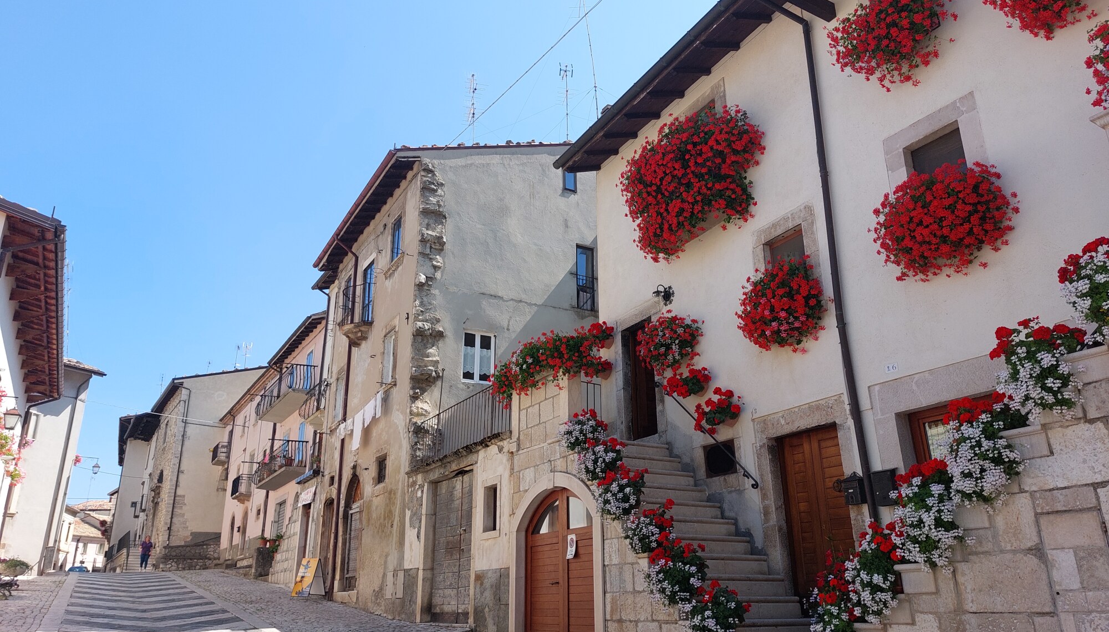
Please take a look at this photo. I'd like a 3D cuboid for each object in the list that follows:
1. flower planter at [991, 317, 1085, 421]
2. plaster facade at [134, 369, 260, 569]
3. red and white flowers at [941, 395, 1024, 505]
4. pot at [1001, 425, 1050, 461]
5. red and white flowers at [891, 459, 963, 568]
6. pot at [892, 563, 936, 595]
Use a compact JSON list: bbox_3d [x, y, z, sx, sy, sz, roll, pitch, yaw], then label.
[{"bbox_3d":[3.093,0.341,4.915,0.380,0.580,0.450,11,-23,-27],"label":"flower planter"},{"bbox_3d":[-20.137,9.914,46.973,6.500,10.900,9.500,12,-23,-29],"label":"plaster facade"},{"bbox_3d":[2.872,0.895,5.144,0.360,0.660,0.390,11,-23,-27],"label":"red and white flowers"},{"bbox_3d":[3.150,0.853,5.062,0.240,0.200,0.305,11,-23,-27],"label":"pot"},{"bbox_3d":[2.611,1.388,5.416,0.480,0.760,0.450,12,-24,-29],"label":"red and white flowers"},{"bbox_3d":[2.680,1.921,5.591,0.240,0.185,0.320,11,-23,-27],"label":"pot"}]

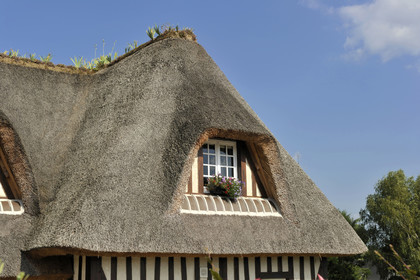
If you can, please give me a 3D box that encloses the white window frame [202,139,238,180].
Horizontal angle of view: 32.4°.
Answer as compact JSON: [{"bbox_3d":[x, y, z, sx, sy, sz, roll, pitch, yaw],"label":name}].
[{"bbox_3d":[0.197,0.583,16.400,1.000,1.130,0.140,6,-13,-31],"label":"white window frame"}]

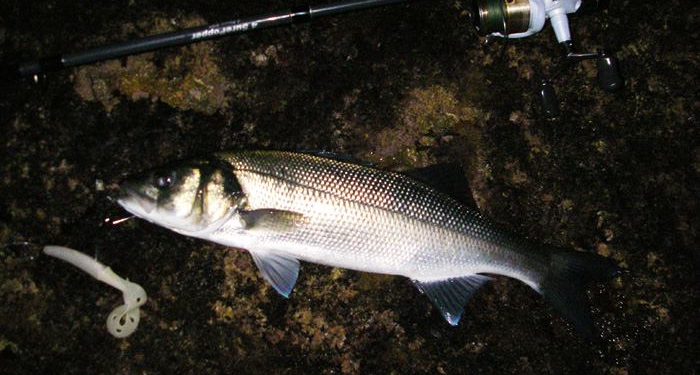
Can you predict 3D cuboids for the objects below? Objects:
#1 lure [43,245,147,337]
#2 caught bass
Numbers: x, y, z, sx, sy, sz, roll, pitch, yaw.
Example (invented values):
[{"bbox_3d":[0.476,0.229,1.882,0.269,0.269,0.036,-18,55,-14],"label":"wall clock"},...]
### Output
[{"bbox_3d":[-0.246,0.089,0.740,0.128,0.016,0.049,36,72,14],"label":"lure"},{"bbox_3d":[0.016,0.037,0.742,0.490,0.062,0.165,9,67,4],"label":"caught bass"}]

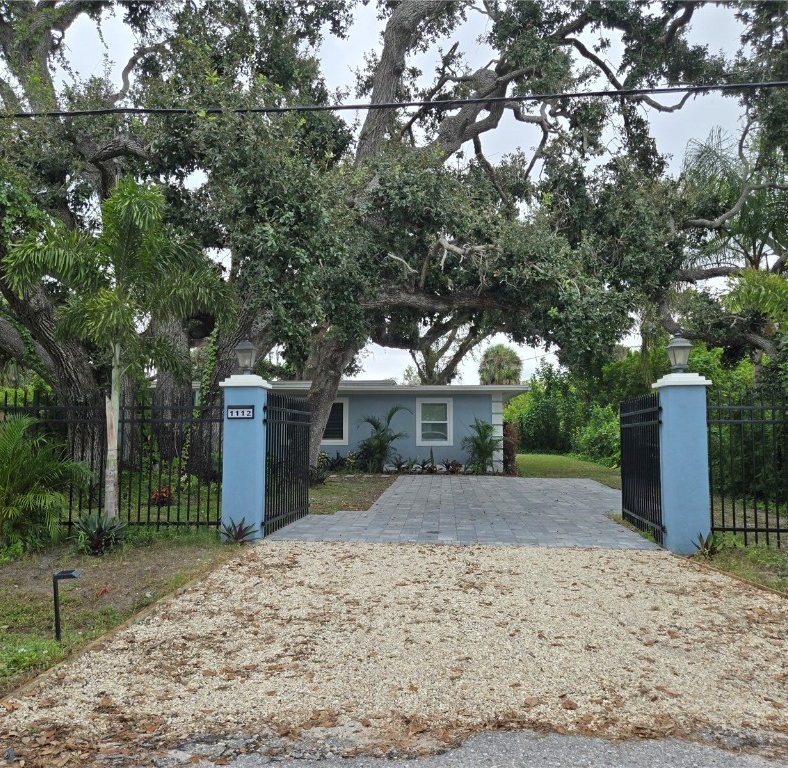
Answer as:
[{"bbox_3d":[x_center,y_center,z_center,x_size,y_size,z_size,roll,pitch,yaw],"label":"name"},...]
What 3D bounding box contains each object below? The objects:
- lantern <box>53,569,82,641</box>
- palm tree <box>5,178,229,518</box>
[{"bbox_3d":[-2.080,1.417,4.366,0.165,0.445,0.120,2,-5,-18],"label":"lantern"},{"bbox_3d":[-3.347,-0.323,8.303,2.700,4.400,2.500,0,-5,6],"label":"palm tree"}]

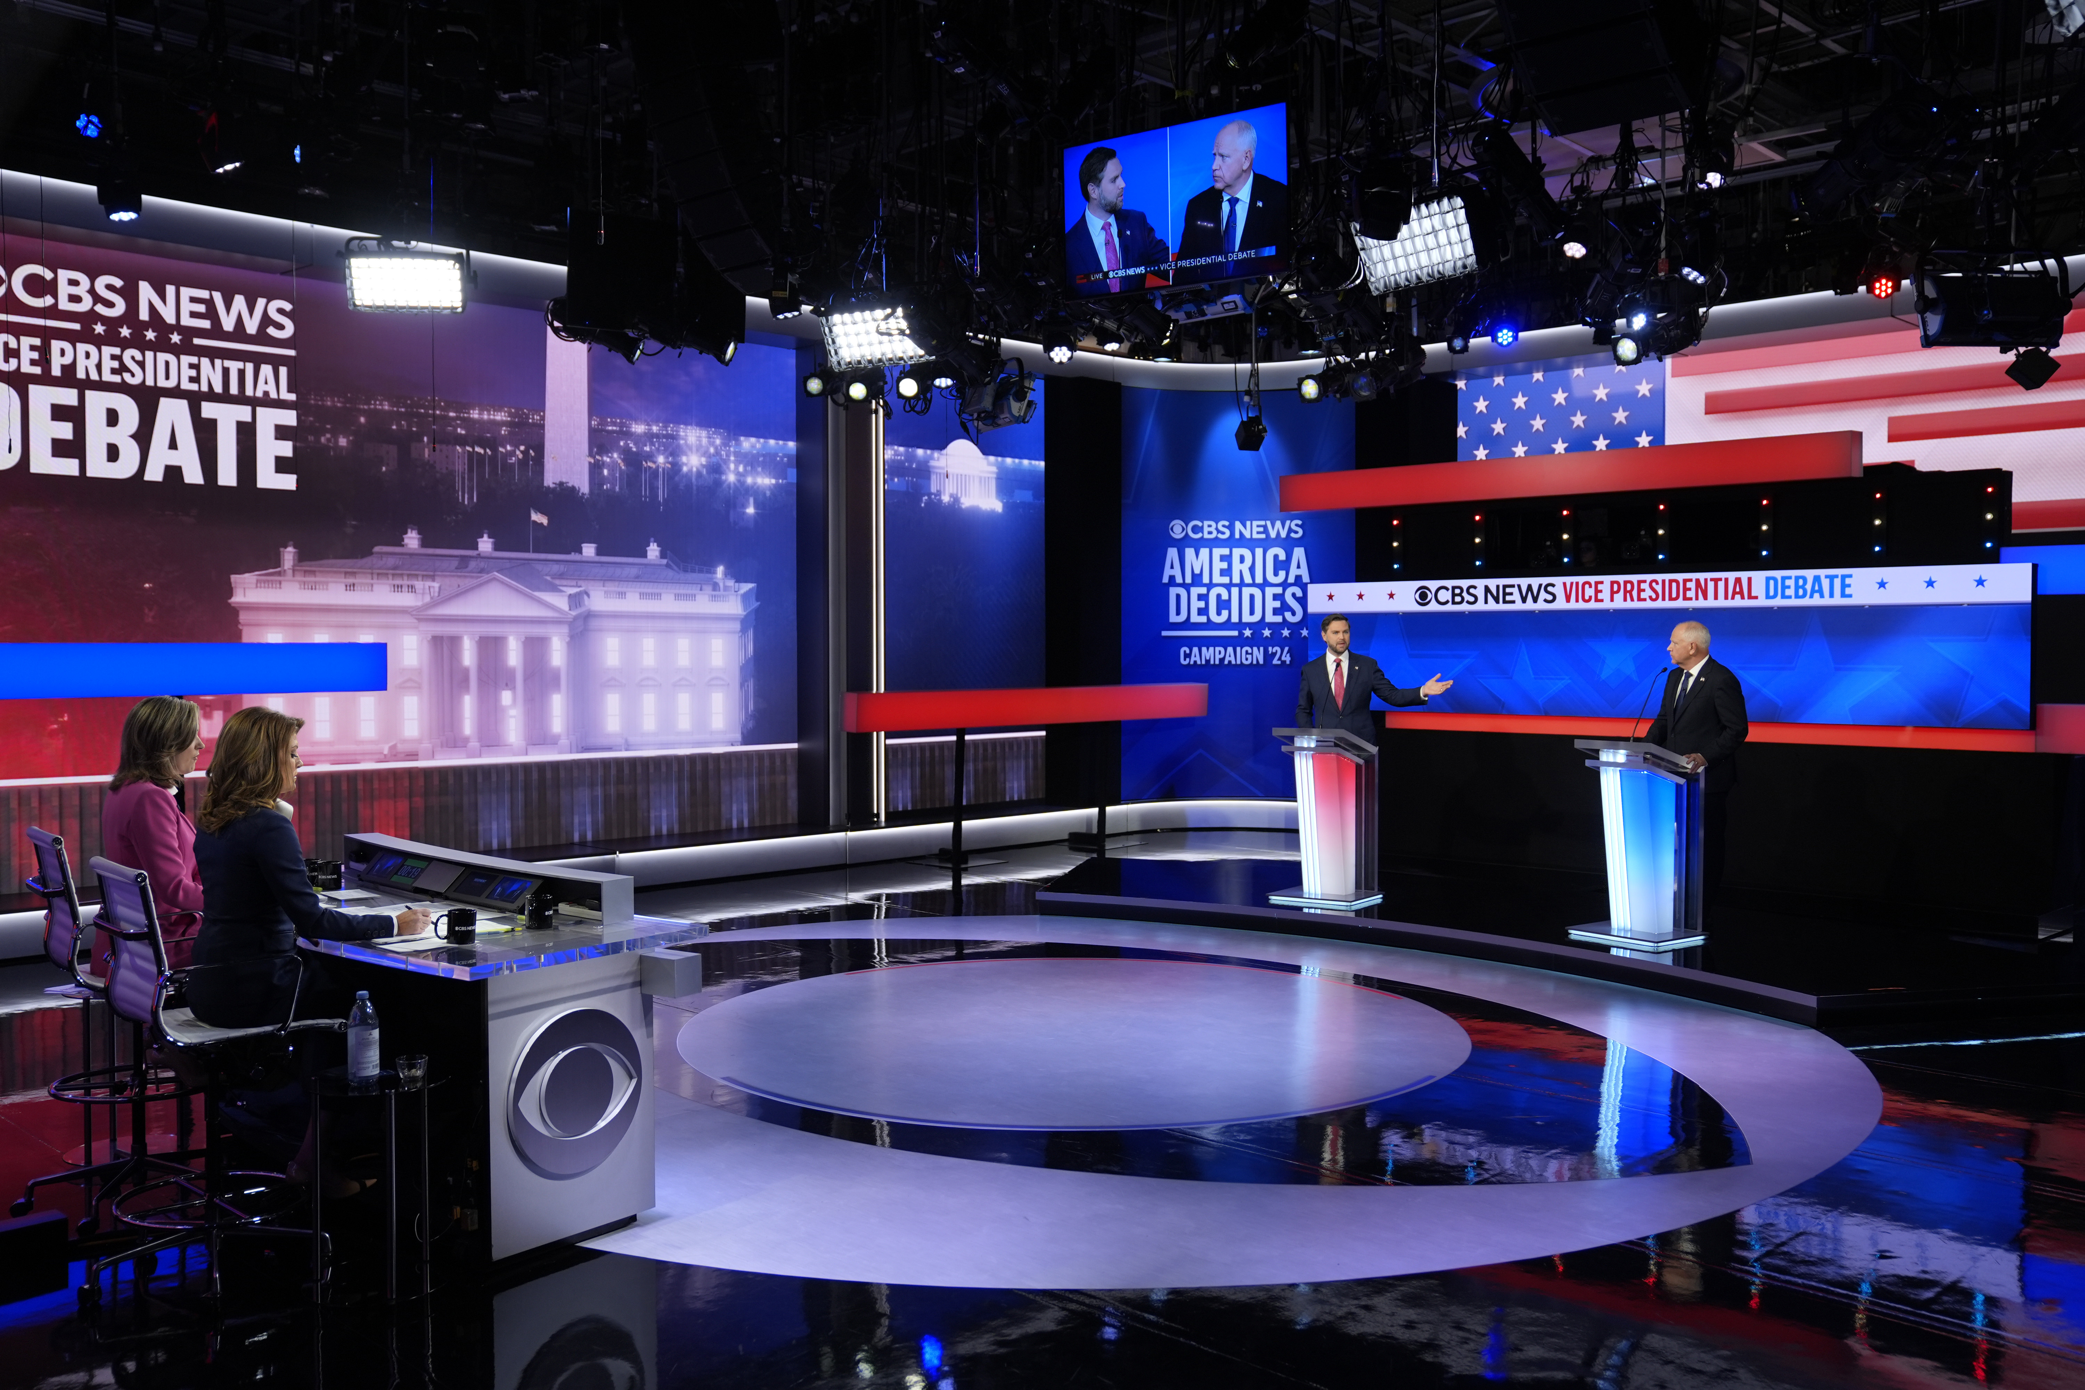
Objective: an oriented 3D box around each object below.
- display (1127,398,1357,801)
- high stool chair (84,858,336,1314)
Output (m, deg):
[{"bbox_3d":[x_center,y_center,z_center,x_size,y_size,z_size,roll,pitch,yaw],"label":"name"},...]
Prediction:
[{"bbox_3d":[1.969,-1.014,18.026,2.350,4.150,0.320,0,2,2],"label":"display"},{"bbox_3d":[-2.529,1.121,5.471,0.700,1.275,0.660,-2,3,-44],"label":"high stool chair"}]

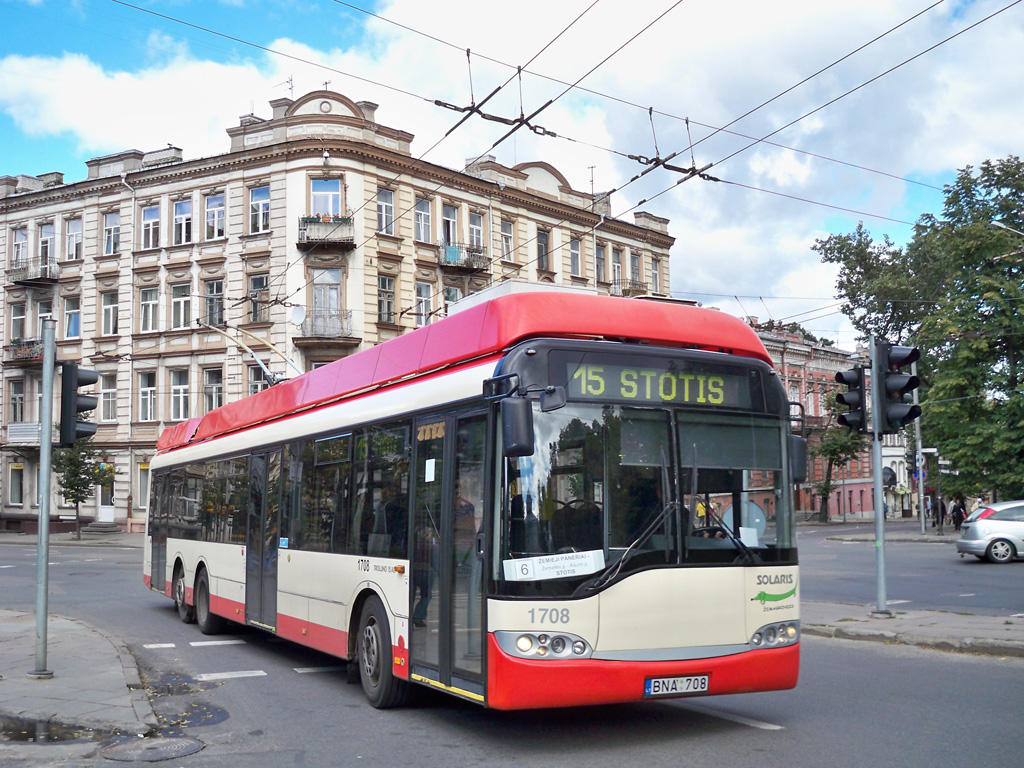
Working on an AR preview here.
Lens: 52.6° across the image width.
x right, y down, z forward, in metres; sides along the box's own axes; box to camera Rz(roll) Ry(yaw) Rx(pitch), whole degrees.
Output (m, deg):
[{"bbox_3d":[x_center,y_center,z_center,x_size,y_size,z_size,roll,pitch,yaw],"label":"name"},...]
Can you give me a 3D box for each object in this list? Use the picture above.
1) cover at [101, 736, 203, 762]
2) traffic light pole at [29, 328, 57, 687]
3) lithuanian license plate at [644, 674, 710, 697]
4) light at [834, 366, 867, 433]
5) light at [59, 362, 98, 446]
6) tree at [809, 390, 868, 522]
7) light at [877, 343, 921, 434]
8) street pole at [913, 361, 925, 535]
[{"bbox_3d":[-2.424,2.471,7.000,0.660,0.040,0.660,-1,-6,0],"label":"cover"},{"bbox_3d":[-4.701,1.140,10.400,0.240,3.580,0.240,-1,-6,0],"label":"traffic light pole"},{"bbox_3d":[1.119,2.038,7.000,0.520,0.120,0.020,2,-7,-27],"label":"lithuanian license plate"},{"bbox_3d":[4.430,0.203,13.550,0.380,0.860,0.280,1,-6,-13],"label":"light"},{"bbox_3d":[-4.349,0.206,10.400,0.360,0.840,0.280,1,-6,-17],"label":"light"},{"bbox_3d":[23.723,5.179,75.000,4.600,9.700,4.400,-1,-6,0],"label":"tree"},{"bbox_3d":[5.002,0.058,13.400,0.360,1.160,0.440,4,-7,-37],"label":"light"},{"bbox_3d":[17.689,2.629,45.000,0.240,7.800,0.240,-1,-6,0],"label":"street pole"}]

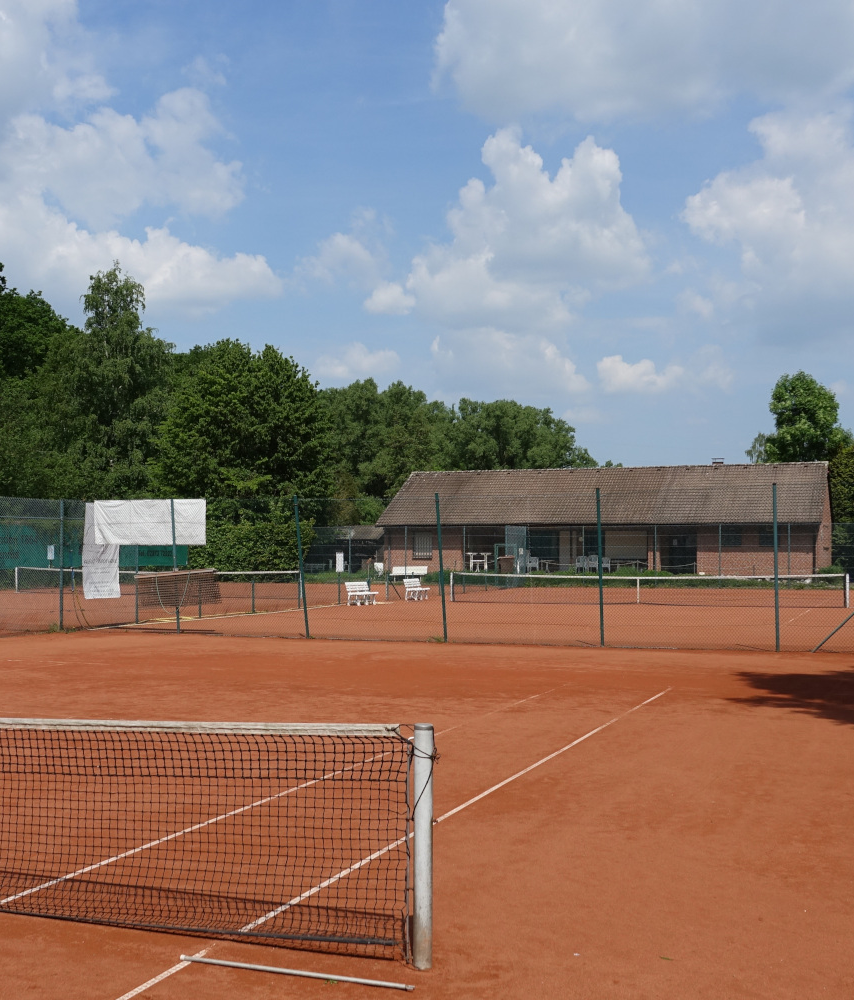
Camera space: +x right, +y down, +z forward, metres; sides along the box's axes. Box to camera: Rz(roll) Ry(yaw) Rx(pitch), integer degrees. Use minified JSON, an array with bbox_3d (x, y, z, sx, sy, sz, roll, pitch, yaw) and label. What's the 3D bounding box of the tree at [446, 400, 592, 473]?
[{"bbox_3d":[7.970,-1.333,100.367,13.500,15.618,12.000,-1,-3,23],"label":"tree"}]

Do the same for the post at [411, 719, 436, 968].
[{"bbox_3d":[-0.015,1.492,4.870,0.083,1.045,0.083,-1,-3,23],"label":"post"}]

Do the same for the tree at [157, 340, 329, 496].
[{"bbox_3d":[-11.650,-2.569,71.361,11.000,15.360,10.500,-1,-3,23],"label":"tree"}]

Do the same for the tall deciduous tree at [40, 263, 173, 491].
[{"bbox_3d":[-19.375,-4.774,68.458,8.000,19.492,8.000,-1,-3,23],"label":"tall deciduous tree"}]

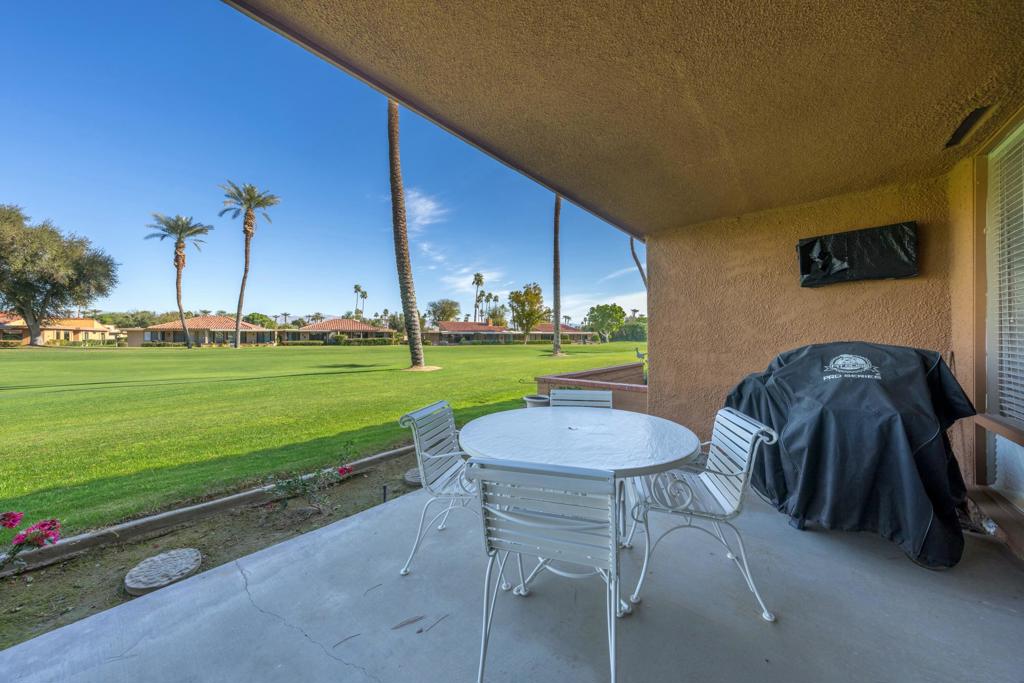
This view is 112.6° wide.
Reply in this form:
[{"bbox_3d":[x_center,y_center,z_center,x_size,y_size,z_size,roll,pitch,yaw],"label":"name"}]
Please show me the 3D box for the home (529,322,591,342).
[{"bbox_3d":[11.826,-1.950,85.000,15.500,5.000,12.000,0,0,-15],"label":"home"}]

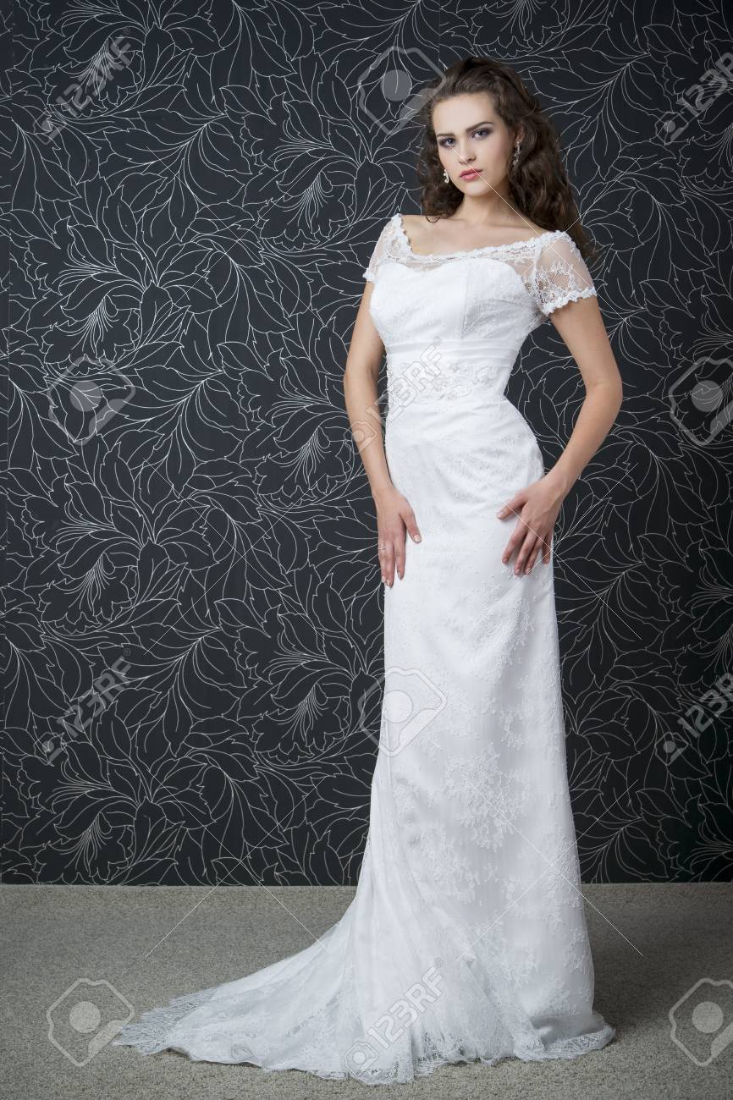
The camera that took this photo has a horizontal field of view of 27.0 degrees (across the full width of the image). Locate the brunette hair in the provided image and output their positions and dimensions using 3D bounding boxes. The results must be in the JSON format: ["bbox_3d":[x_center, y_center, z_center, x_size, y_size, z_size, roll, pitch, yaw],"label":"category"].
[{"bbox_3d":[0.245,-0.682,2.660,0.300,0.350,0.270,-4,4,28],"label":"brunette hair"}]

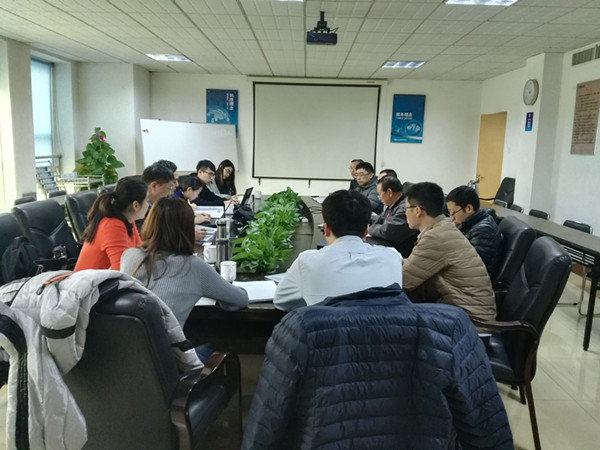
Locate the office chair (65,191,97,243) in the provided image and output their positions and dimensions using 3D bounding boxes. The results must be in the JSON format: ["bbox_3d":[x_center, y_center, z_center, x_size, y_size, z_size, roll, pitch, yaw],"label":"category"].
[{"bbox_3d":[-1.608,0.200,4.306,0.700,1.000,0.620,2,10,5],"label":"office chair"}]

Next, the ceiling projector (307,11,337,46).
[{"bbox_3d":[0.210,-1.878,4.609,0.290,0.300,0.260,2,10,1],"label":"ceiling projector"}]

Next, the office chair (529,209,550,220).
[{"bbox_3d":[2.580,0.216,5.847,0.550,0.810,0.500,2,10,0],"label":"office chair"}]

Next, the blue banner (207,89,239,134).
[{"bbox_3d":[-1.512,-2.144,9.314,0.600,0.890,0.020,2,10,1],"label":"blue banner"}]

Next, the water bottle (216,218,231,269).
[{"bbox_3d":[-0.473,0.112,2.997,0.080,0.290,0.080,2,10,0],"label":"water bottle"}]

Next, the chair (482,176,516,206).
[{"bbox_3d":[2.834,-0.219,7.481,0.680,1.020,0.620,1,10,-5],"label":"chair"}]

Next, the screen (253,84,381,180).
[{"bbox_3d":[0.296,-1.737,9.135,2.360,1.780,0.050,2,10,0],"label":"screen"}]

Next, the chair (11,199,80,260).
[{"bbox_3d":[-1.540,0.354,3.408,0.700,1.000,0.620,2,10,5],"label":"chair"}]

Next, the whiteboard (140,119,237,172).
[{"bbox_3d":[-1.907,-1.385,8.634,1.770,0.885,0.040,-4,-1,-35],"label":"whiteboard"}]

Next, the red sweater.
[{"bbox_3d":[-1.105,0.230,2.944,0.550,0.570,0.450,-4,11,-31],"label":"red sweater"}]

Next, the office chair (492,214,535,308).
[{"bbox_3d":[1.076,0.455,3.227,0.700,1.000,0.620,2,10,1],"label":"office chair"}]

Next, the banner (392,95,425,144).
[{"bbox_3d":[2.048,-1.992,9.151,0.600,0.890,0.030,2,10,0],"label":"banner"}]

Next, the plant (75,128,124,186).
[{"bbox_3d":[-3.201,-0.738,7.780,0.700,1.600,0.700,2,10,1],"label":"plant"}]

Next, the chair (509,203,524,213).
[{"bbox_3d":[2.588,0.109,6.478,0.550,0.810,0.500,2,10,0],"label":"chair"}]

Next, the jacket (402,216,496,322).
[{"bbox_3d":[0.803,0.238,2.617,0.560,0.610,0.500,7,11,29],"label":"jacket"}]

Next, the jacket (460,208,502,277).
[{"bbox_3d":[1.043,0.196,3.194,0.480,0.630,0.520,2,10,1],"label":"jacket"}]

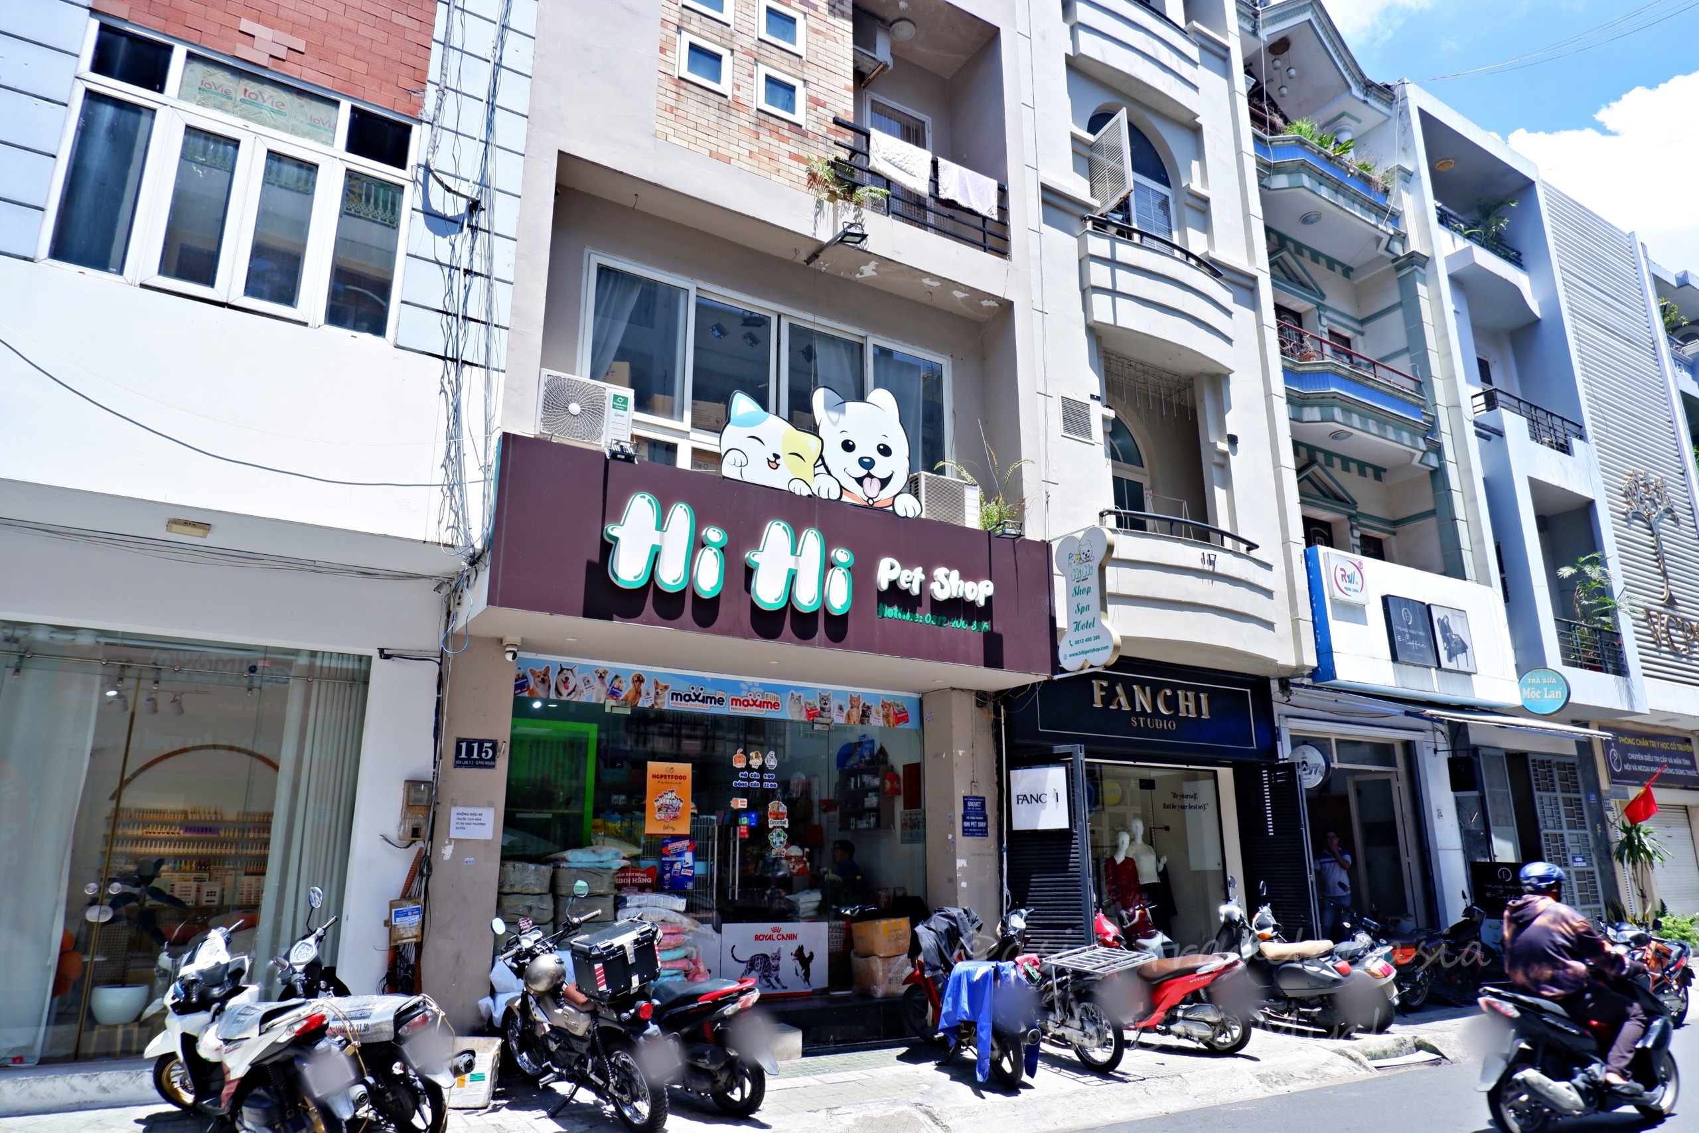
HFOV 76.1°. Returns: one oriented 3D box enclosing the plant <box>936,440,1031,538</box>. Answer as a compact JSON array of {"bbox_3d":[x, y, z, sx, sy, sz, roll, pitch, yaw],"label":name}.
[{"bbox_3d":[1.278,-0.739,10.246,0.880,0.820,0.550,10,-18,-32],"label":"plant"}]

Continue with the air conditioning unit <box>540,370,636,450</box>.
[{"bbox_3d":[-2.082,-1.149,8.382,0.740,0.540,0.280,10,-18,-32],"label":"air conditioning unit"}]

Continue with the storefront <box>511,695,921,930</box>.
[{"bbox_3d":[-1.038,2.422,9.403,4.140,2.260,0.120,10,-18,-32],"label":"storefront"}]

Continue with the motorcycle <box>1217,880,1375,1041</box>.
[{"bbox_3d":[3.775,3.595,9.968,0.720,1.180,1.850,9,-18,-30],"label":"motorcycle"}]

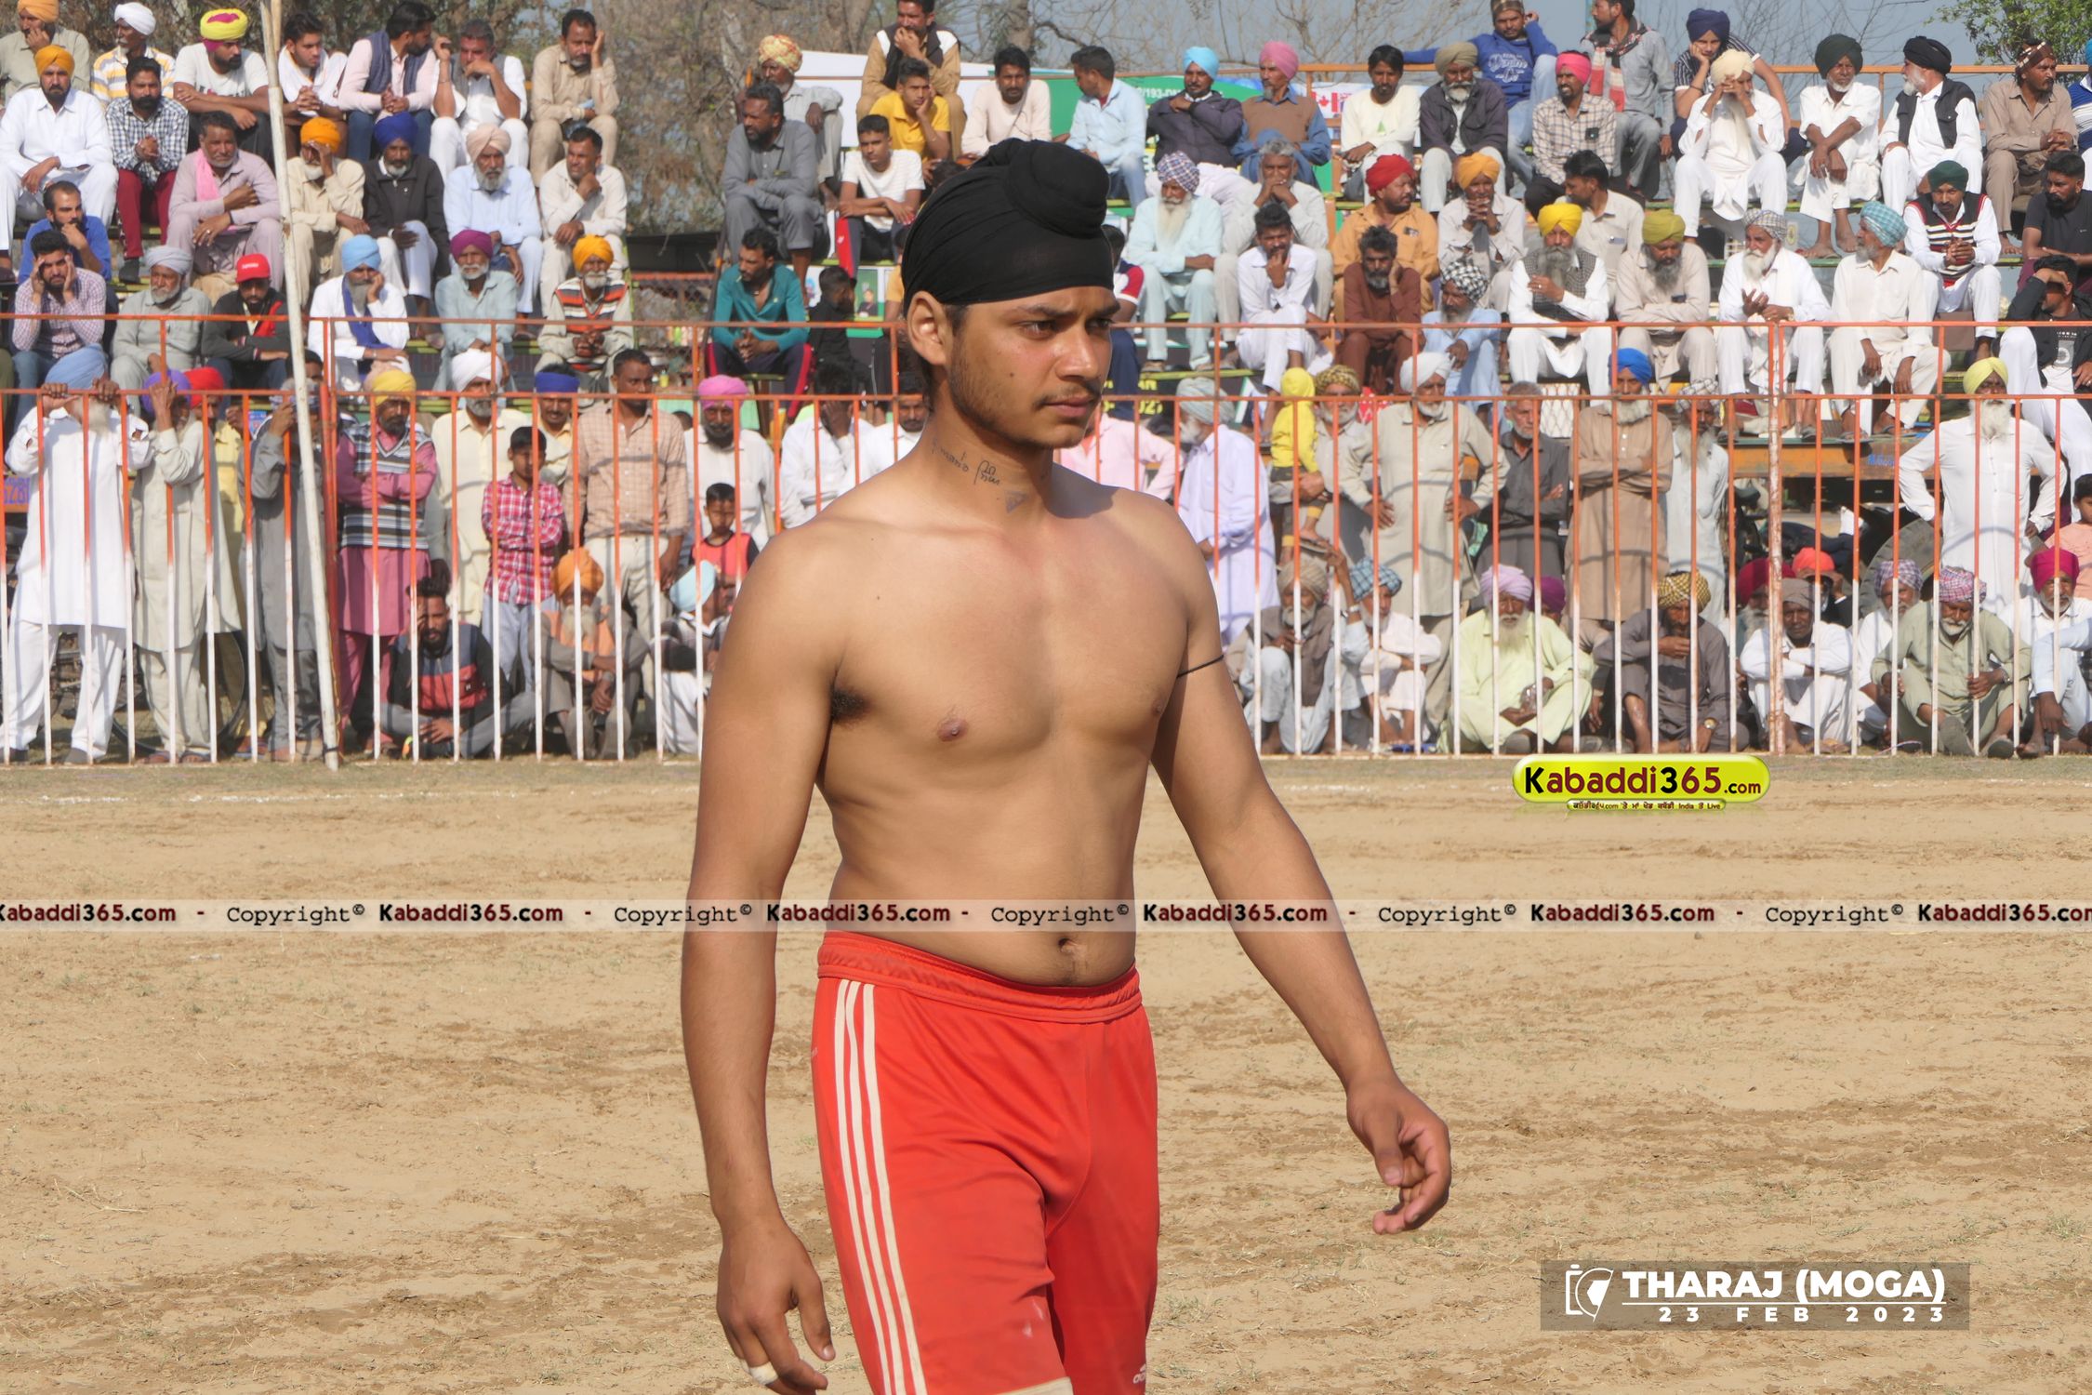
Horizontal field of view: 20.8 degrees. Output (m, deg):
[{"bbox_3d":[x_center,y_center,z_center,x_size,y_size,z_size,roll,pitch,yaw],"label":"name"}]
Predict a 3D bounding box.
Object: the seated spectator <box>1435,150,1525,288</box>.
[{"bbox_3d":[2.153,-2.173,28.300,0.470,1.097,0.720,0,3,-3],"label":"seated spectator"}]

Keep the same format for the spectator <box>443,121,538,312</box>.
[{"bbox_3d":[-2.792,-2.365,28.700,0.500,1.078,0.750,0,3,0],"label":"spectator"}]

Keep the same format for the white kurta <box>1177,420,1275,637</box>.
[{"bbox_3d":[0.817,-0.747,26.000,0.360,1.015,0.480,-3,4,-45],"label":"white kurta"}]

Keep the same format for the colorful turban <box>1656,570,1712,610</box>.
[{"bbox_3d":[2.768,-0.461,24.700,0.230,0.170,0.250,0,18,3],"label":"colorful turban"}]

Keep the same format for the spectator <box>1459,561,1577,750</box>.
[{"bbox_3d":[2.052,-0.170,24.700,0.570,0.823,0.680,0,3,-8],"label":"spectator"}]

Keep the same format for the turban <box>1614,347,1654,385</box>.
[{"bbox_3d":[2.597,-1.462,25.200,0.195,0.165,0.235,1,3,15],"label":"turban"}]

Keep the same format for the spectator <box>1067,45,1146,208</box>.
[{"bbox_3d":[0.316,-2.883,30.200,0.500,1.153,0.750,1,3,19],"label":"spectator"}]

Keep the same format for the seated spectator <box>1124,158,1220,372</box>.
[{"bbox_3d":[0.632,-2.173,28.400,0.490,1.101,0.740,0,3,4],"label":"seated spectator"}]

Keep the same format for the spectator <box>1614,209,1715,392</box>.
[{"bbox_3d":[3.150,-1.923,29.000,0.530,1.132,0.750,0,3,0],"label":"spectator"}]

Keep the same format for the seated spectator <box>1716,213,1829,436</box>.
[{"bbox_3d":[3.491,-1.783,27.300,0.560,1.074,0.750,0,3,12],"label":"seated spectator"}]

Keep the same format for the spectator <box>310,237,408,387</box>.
[{"bbox_3d":[-3.504,-1.790,29.000,0.540,1.149,0.750,-1,3,-7],"label":"spectator"}]

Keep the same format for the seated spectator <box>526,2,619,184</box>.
[{"bbox_3d":[-2.443,-3.015,29.500,0.470,1.108,0.750,0,3,-2],"label":"seated spectator"}]

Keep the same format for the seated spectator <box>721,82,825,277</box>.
[{"bbox_3d":[-1.433,-2.627,29.800,0.530,1.181,0.750,1,3,25],"label":"seated spectator"}]

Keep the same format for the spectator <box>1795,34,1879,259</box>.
[{"bbox_3d":[3.963,-2.754,28.500,0.470,1.121,0.750,0,3,7],"label":"spectator"}]

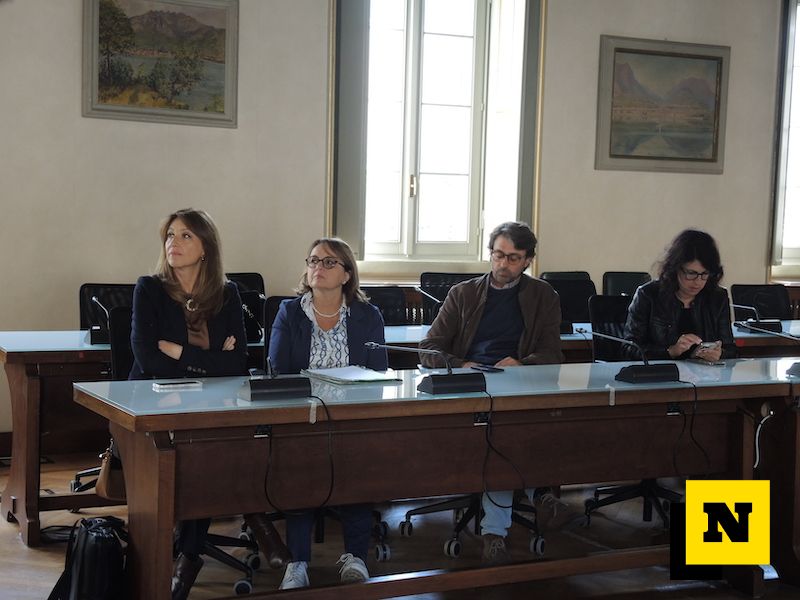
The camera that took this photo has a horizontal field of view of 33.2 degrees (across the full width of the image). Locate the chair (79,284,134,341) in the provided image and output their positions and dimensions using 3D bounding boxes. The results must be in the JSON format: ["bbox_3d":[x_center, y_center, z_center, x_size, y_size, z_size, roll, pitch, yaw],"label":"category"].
[{"bbox_3d":[-1.198,0.415,6.167,0.600,0.970,0.600,-1,5,-28],"label":"chair"}]

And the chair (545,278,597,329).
[{"bbox_3d":[1.017,0.381,7.210,0.611,0.955,0.630,0,4,-24],"label":"chair"}]

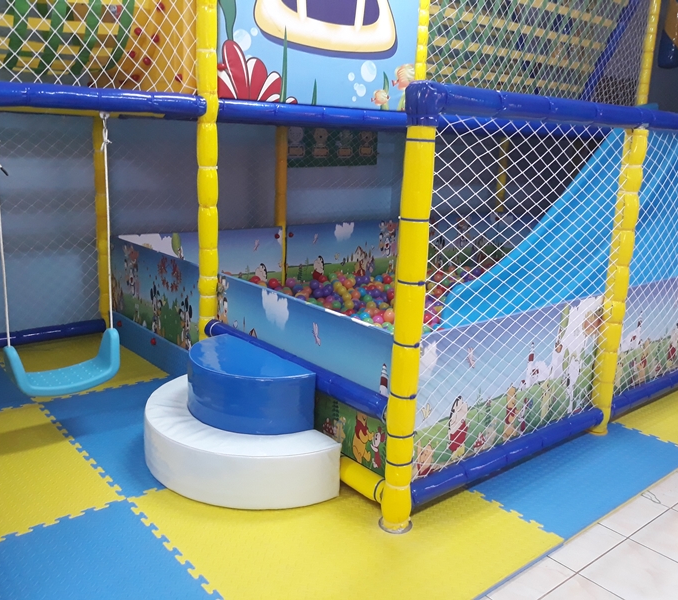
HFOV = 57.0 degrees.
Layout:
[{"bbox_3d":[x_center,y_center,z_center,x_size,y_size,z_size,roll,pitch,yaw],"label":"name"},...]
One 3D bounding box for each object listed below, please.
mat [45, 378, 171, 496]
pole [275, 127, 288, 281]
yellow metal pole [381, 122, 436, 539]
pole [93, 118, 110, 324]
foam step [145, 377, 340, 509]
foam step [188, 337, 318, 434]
[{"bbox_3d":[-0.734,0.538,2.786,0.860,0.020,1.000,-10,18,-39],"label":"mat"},{"bbox_3d":[-0.423,-0.559,4.453,0.080,1.326,0.080,-10,18,-39],"label":"pole"},{"bbox_3d":[0.204,0.133,1.885,0.088,1.258,0.088,2,14,0],"label":"yellow metal pole"},{"bbox_3d":[-1.385,-0.397,3.677,0.078,1.326,0.078,-10,18,-39],"label":"pole"},{"bbox_3d":[-0.475,0.534,2.389,0.455,0.195,0.935,-10,18,-39],"label":"foam step"},{"bbox_3d":[-0.403,0.324,2.391,0.304,0.216,0.617,-10,18,-39],"label":"foam step"}]

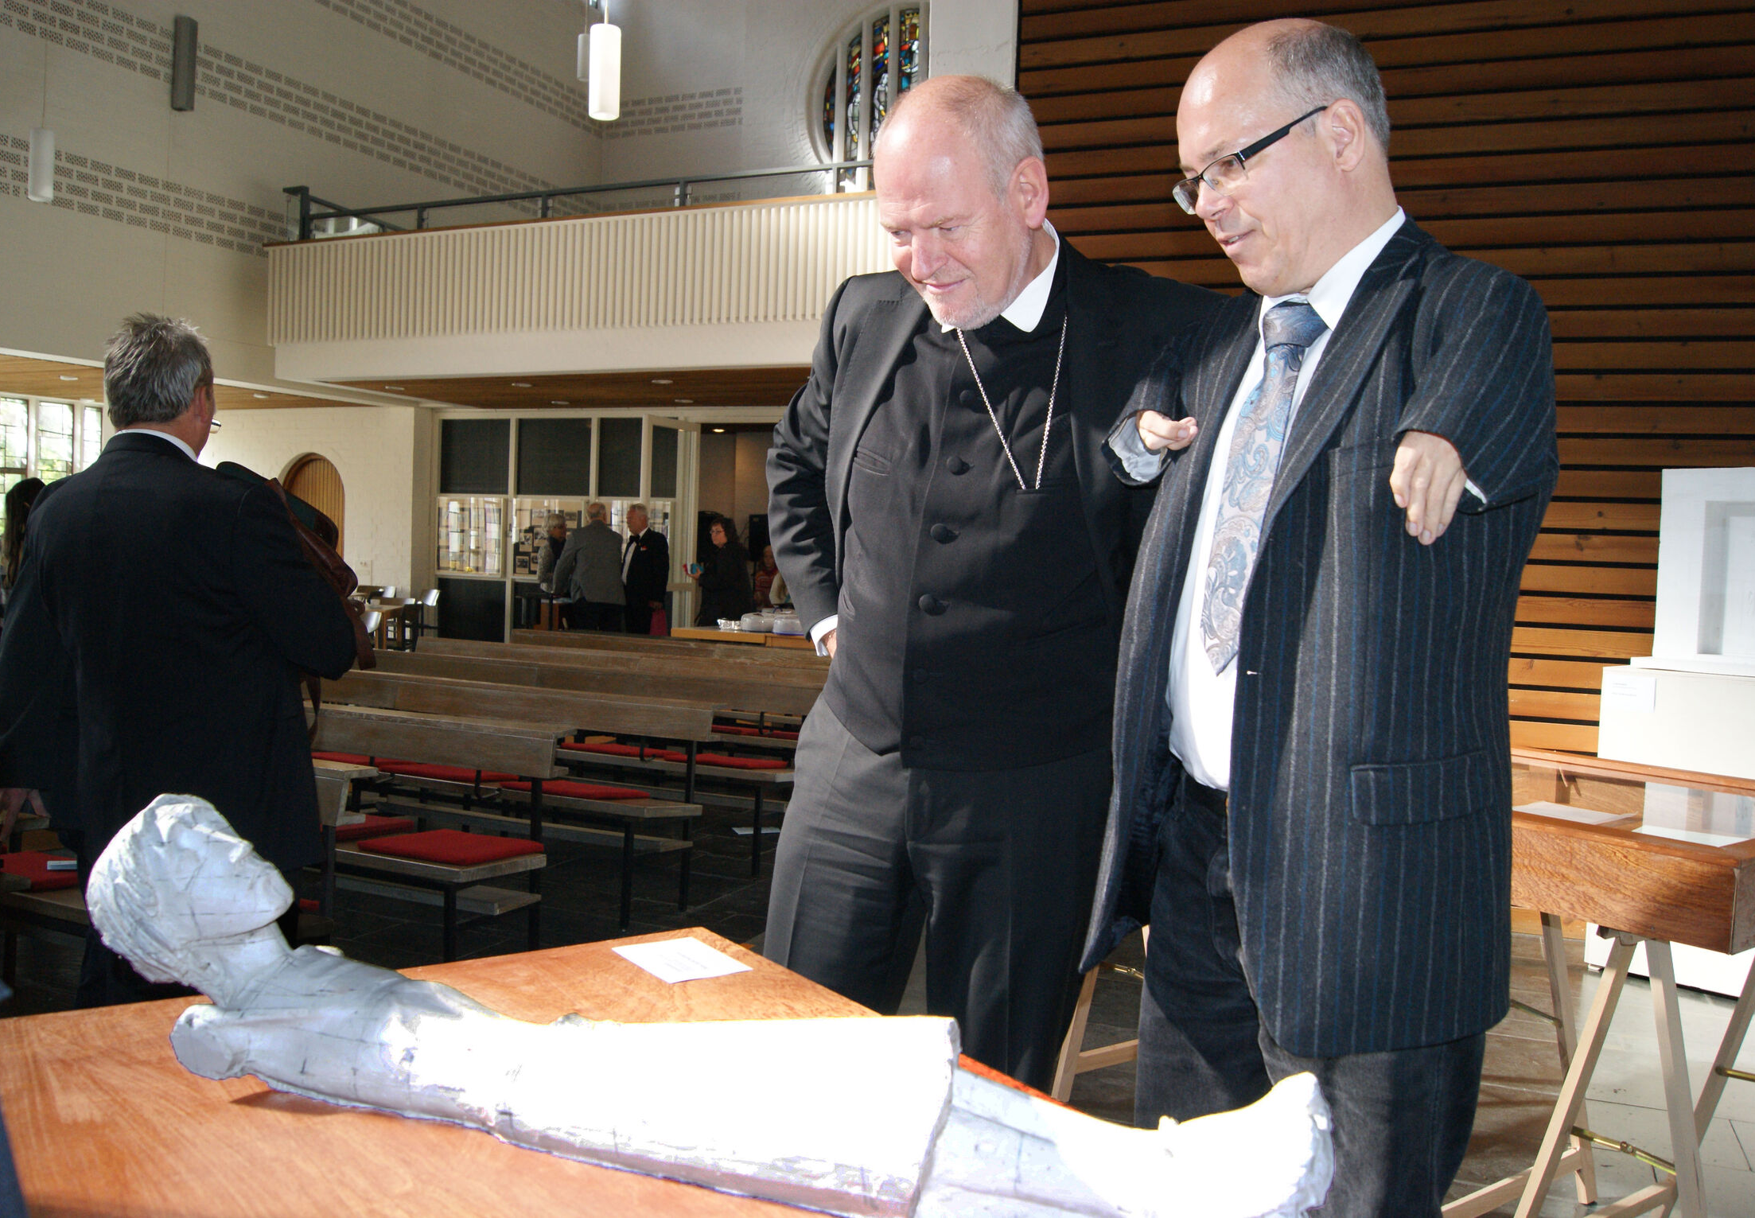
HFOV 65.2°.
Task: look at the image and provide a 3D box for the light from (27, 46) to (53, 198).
[{"bbox_3d":[-5.117,-2.976,8.400,0.150,0.953,0.150,0,3,-31],"label":"light"}]

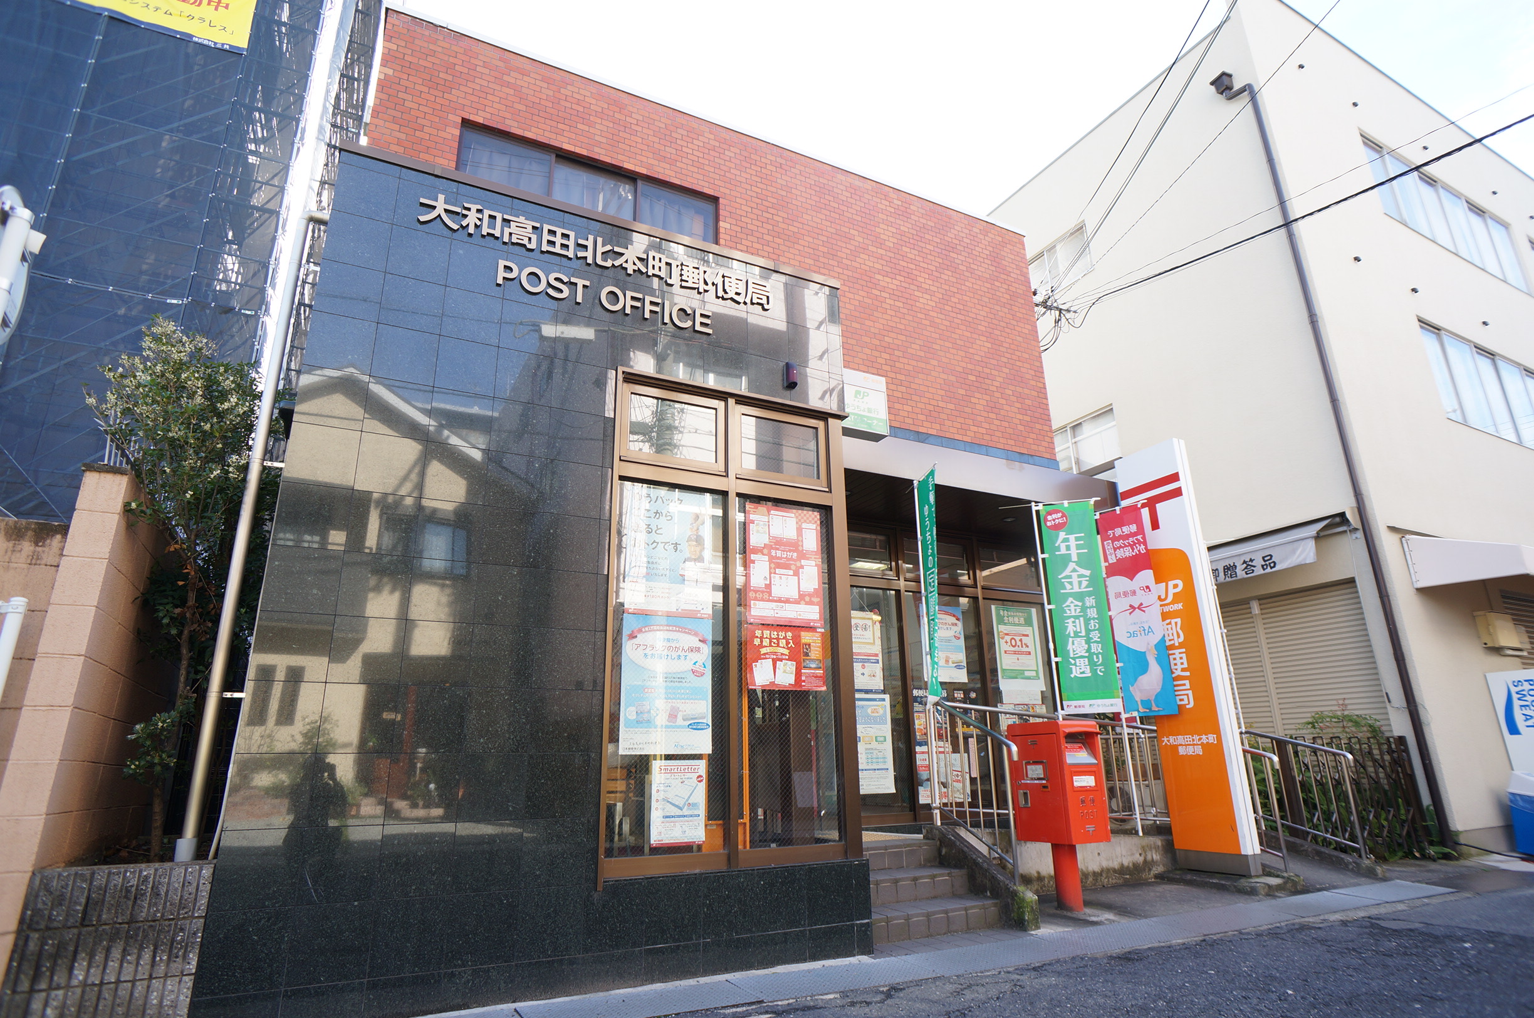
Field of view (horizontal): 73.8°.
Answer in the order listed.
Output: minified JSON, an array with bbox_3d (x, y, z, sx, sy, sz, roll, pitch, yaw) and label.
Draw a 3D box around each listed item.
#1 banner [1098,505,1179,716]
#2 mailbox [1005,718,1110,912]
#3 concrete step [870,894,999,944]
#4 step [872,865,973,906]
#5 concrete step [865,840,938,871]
[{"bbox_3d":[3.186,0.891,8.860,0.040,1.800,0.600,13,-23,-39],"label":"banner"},{"bbox_3d":[2.159,2.238,7.480,0.400,1.300,0.520,10,-21,-33],"label":"mailbox"},{"bbox_3d":[0.926,2.521,6.283,1.060,0.160,0.310,10,-21,-32],"label":"concrete step"},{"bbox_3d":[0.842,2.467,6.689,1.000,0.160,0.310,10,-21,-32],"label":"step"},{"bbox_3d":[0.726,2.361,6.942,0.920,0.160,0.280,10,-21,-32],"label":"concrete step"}]

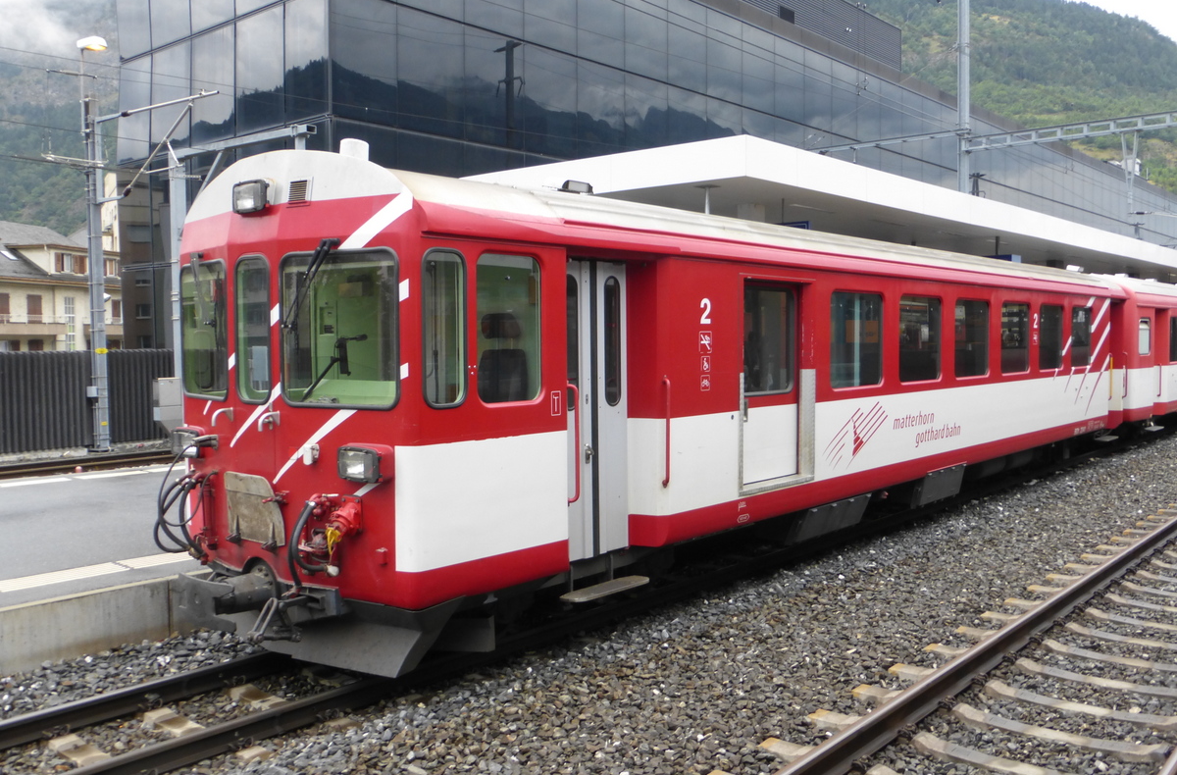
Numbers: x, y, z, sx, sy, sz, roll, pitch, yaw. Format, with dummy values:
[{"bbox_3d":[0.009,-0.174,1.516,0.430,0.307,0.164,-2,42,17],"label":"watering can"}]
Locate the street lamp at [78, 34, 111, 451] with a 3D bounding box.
[{"bbox_3d":[-10.287,-2.990,21.397,0.680,8.610,0.500,-2,4,-39],"label":"street lamp"}]

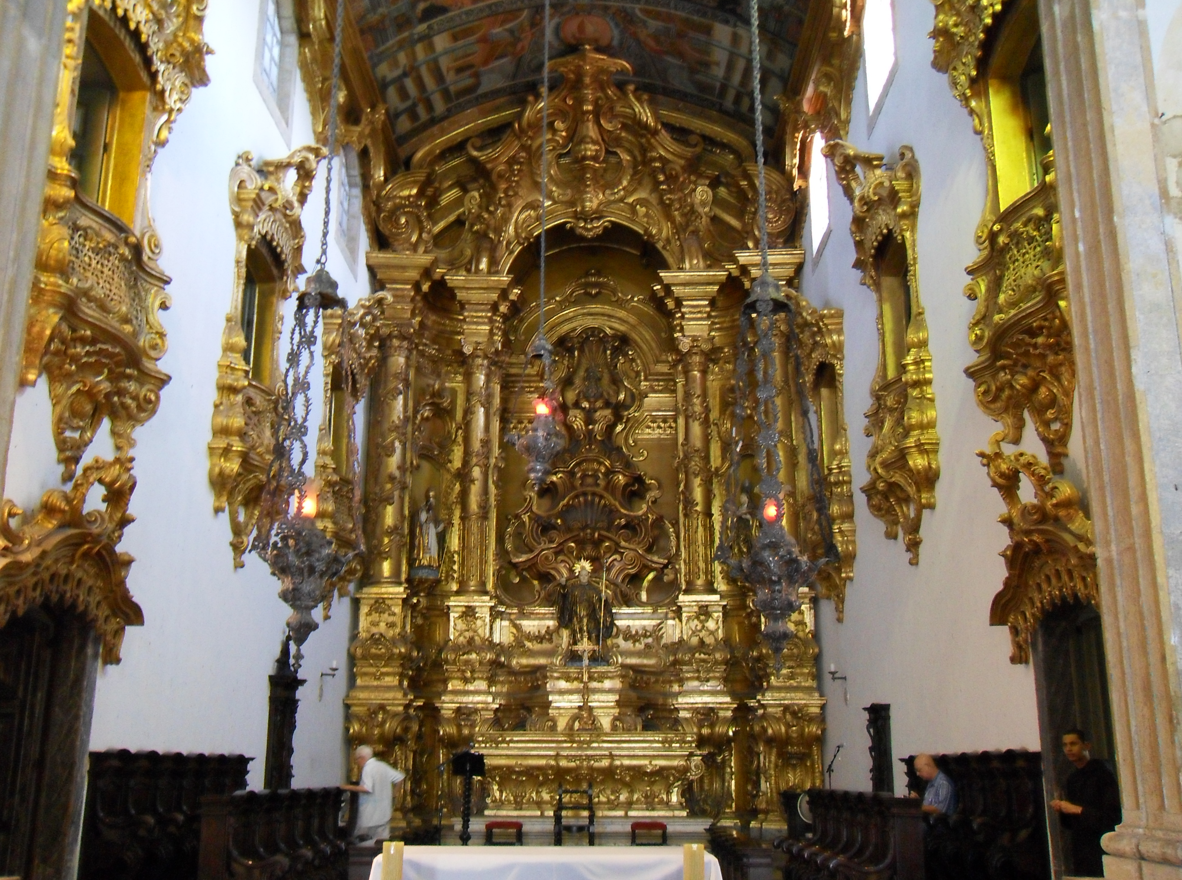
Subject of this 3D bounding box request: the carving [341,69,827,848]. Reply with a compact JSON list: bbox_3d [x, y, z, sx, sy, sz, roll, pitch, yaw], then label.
[{"bbox_3d":[-0.060,-0.143,22.437,7.900,14.030,3.700,0,-16,1],"label":"carving"}]

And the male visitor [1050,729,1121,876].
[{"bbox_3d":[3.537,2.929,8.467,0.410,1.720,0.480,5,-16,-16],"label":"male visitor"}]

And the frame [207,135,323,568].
[{"bbox_3d":[-3.812,-1.121,14.851,0.740,5.490,2.750,0,-16,1],"label":"frame"}]

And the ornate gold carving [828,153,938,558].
[{"bbox_3d":[3.448,-1.134,14.812,0.740,5.450,2.800,0,-16,1],"label":"ornate gold carving"}]

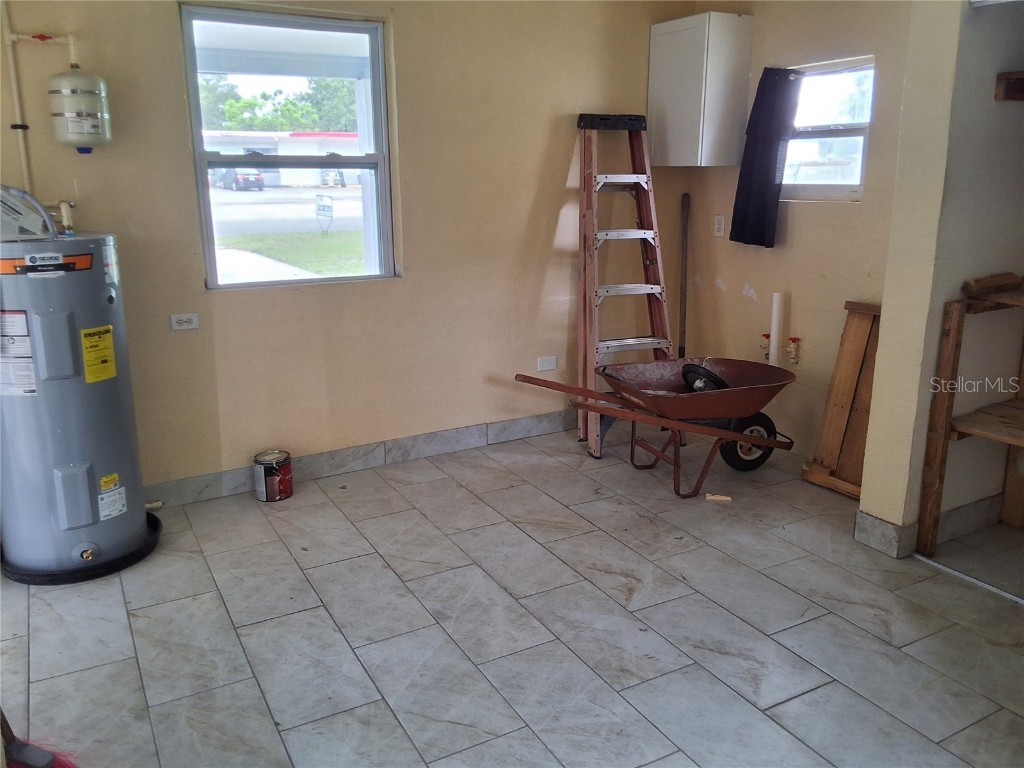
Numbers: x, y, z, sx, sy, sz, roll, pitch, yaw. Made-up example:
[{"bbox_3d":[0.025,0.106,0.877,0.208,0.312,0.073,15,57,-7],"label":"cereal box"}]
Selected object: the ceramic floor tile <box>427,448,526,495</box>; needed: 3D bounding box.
[{"bbox_3d":[-0.188,0.445,4.260,0.301,0.010,0.595,-8,17,-28],"label":"ceramic floor tile"}]

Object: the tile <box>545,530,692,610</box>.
[{"bbox_3d":[0.405,0.722,3.235,0.305,0.010,0.611,-8,17,-28],"label":"tile"}]

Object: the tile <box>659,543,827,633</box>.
[{"bbox_3d":[0.824,0.748,3.049,0.301,0.010,0.604,-8,17,-28],"label":"tile"}]

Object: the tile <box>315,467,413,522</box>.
[{"bbox_3d":[-0.712,0.528,3.950,0.301,0.010,0.600,-8,17,-28],"label":"tile"}]

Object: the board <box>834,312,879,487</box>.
[{"bbox_3d":[1.654,0.084,3.850,0.020,0.795,0.150,2,12,-30],"label":"board"}]

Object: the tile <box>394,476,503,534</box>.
[{"bbox_3d":[-0.292,0.557,3.816,0.303,0.010,0.605,-8,17,-28],"label":"tile"}]

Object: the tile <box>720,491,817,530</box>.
[{"bbox_3d":[1.083,0.544,3.890,0.305,0.010,0.611,-8,17,-28],"label":"tile"}]

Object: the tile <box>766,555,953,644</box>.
[{"bbox_3d":[1.218,0.767,2.970,0.301,0.010,0.604,-8,17,-28],"label":"tile"}]

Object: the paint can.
[{"bbox_3d":[-1.115,0.432,3.877,0.165,0.193,0.165,0,15,0],"label":"paint can"}]

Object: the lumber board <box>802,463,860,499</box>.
[{"bbox_3d":[1.573,0.488,3.946,0.090,0.050,0.420,-8,17,-28],"label":"lumber board"}]

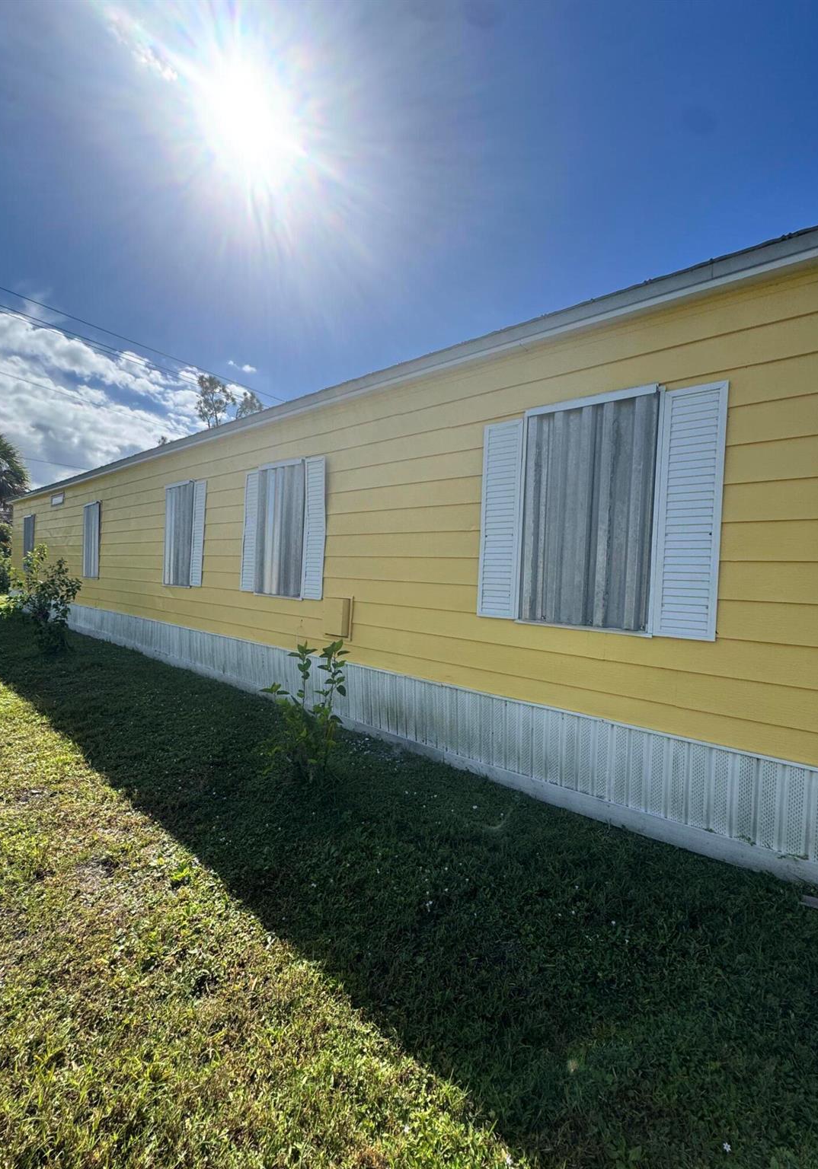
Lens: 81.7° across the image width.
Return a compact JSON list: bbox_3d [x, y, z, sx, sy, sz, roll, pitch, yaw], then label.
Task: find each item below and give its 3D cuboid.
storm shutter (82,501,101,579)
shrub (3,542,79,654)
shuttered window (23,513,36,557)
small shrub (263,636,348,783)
[{"bbox_3d":[-6.100,-0.842,9.043,0.810,1.430,0.070,3,2,40],"label":"storm shutter"},{"bbox_3d":[-5.906,0.190,7.622,1.000,1.720,0.950,3,2,40],"label":"shrub"},{"bbox_3d":[-9.766,-1.048,12.136,0.880,1.420,0.070,3,2,40],"label":"shuttered window"},{"bbox_3d":[-0.698,0.853,3.229,0.500,0.970,0.500,2,1,0],"label":"small shrub"}]

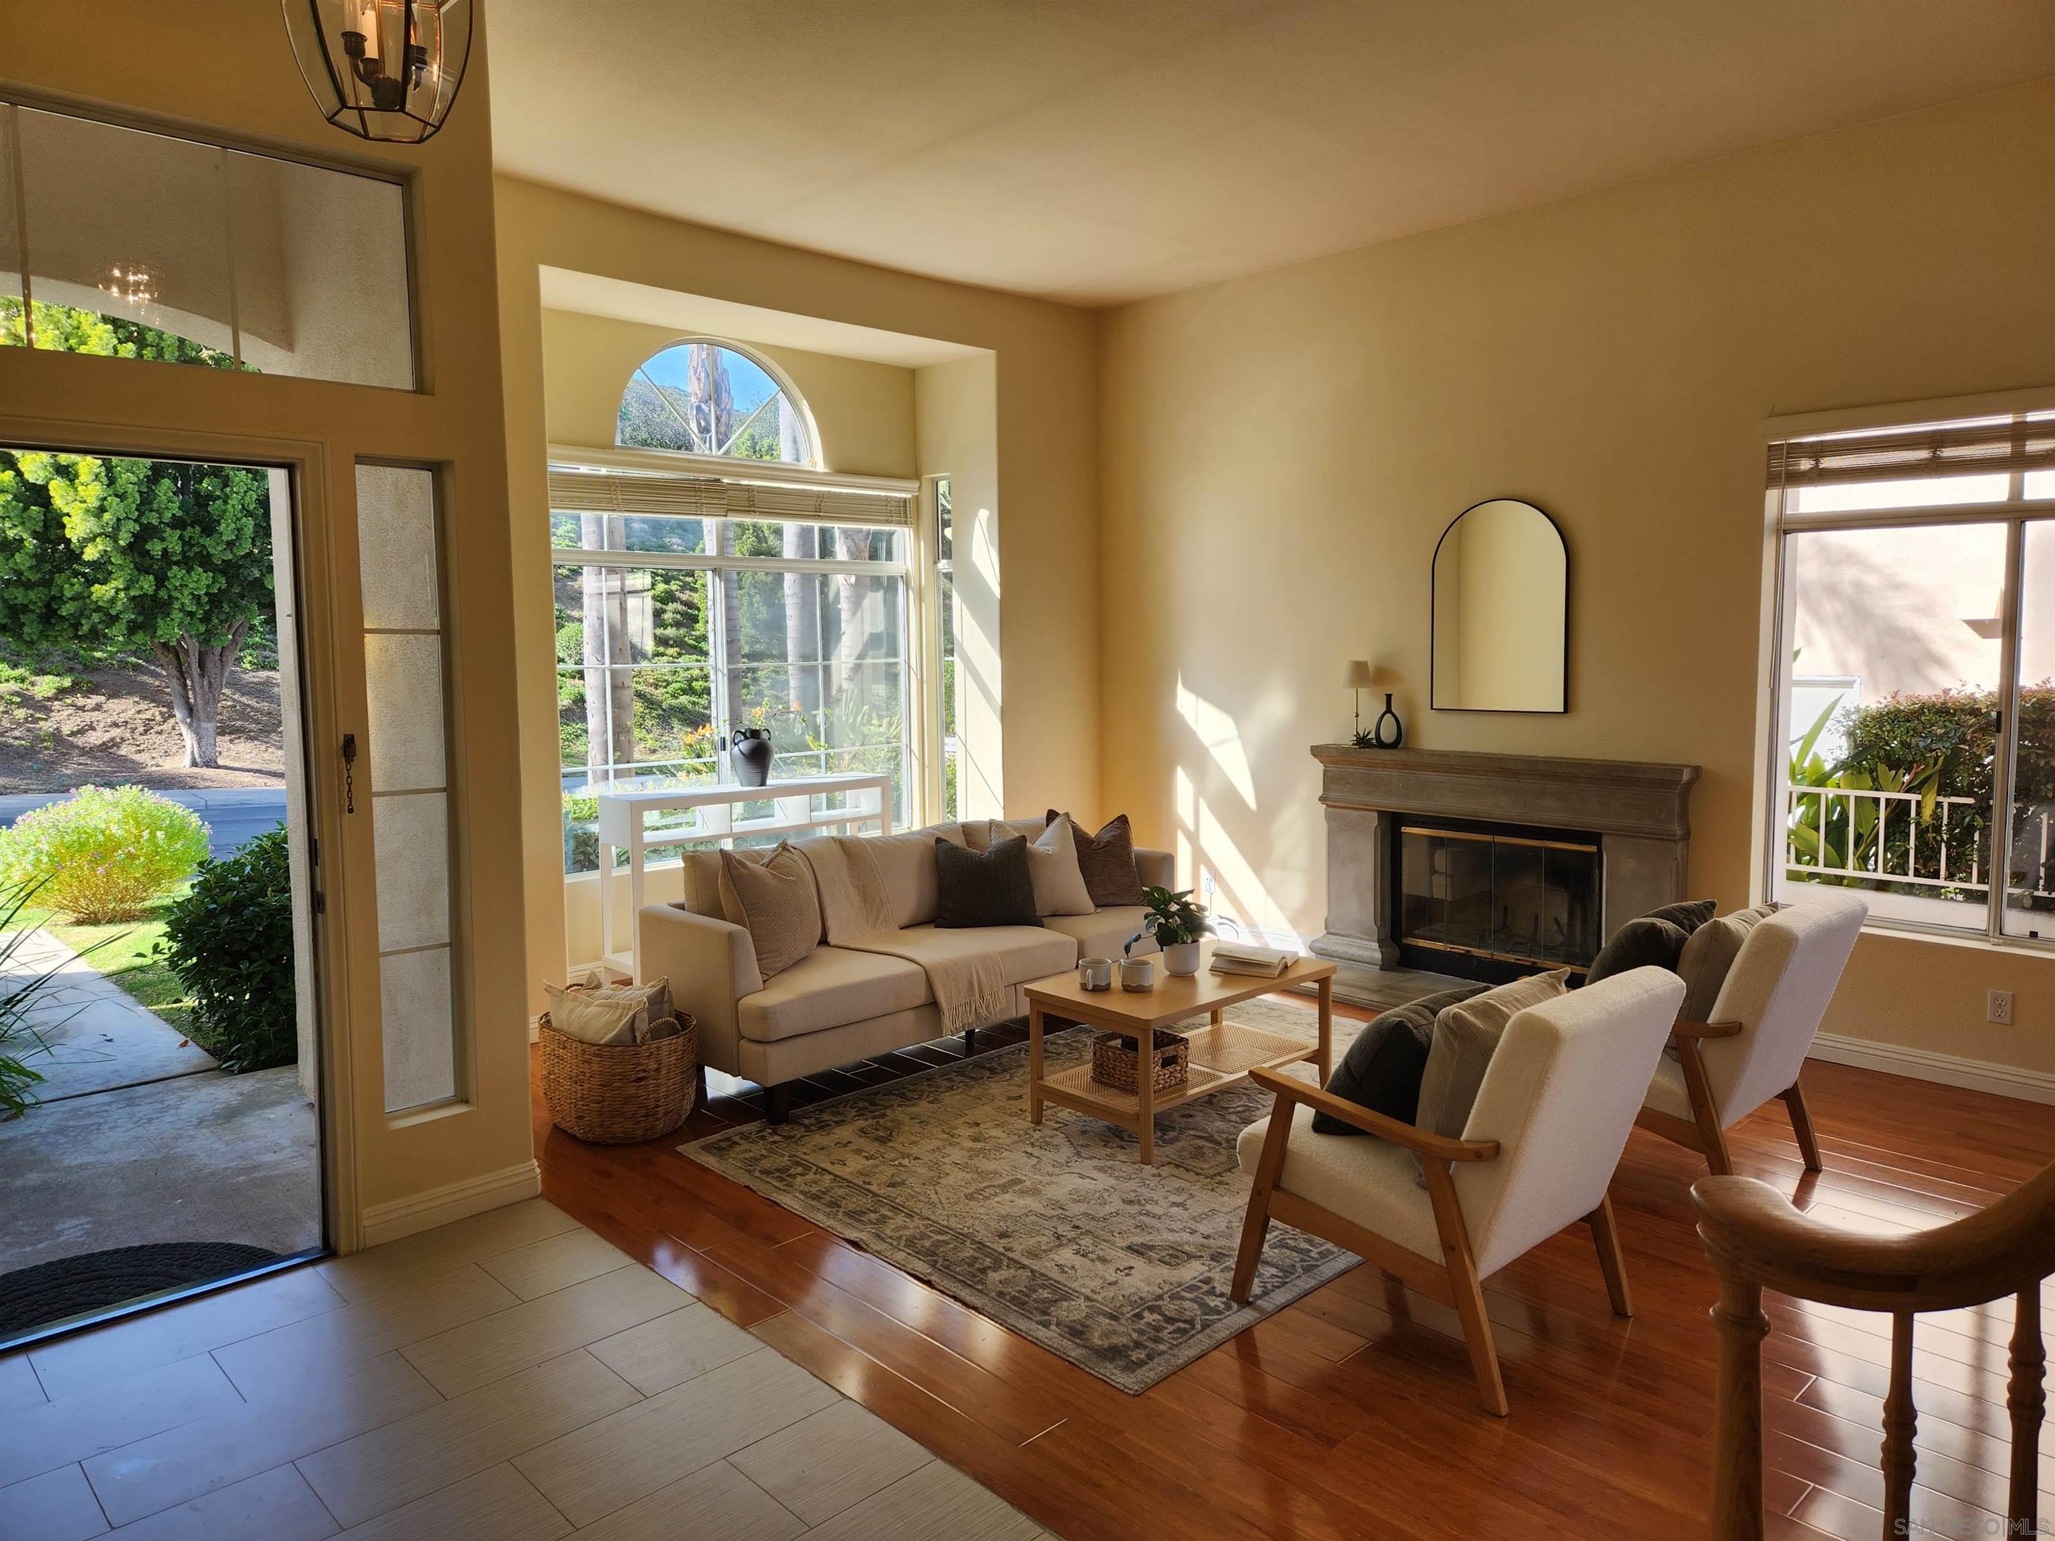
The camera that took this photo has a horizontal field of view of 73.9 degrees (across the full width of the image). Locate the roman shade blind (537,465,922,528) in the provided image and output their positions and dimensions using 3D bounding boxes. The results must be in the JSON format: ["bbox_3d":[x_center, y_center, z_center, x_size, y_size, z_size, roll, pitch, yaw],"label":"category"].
[{"bbox_3d":[-1.420,-1.312,6.653,2.220,0.195,0.080,-6,8,-44],"label":"roman shade blind"}]

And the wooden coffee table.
[{"bbox_3d":[0.535,0.928,4.680,0.975,0.457,0.570,-6,8,-43],"label":"wooden coffee table"}]

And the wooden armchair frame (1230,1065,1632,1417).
[{"bbox_3d":[0.961,0.991,3.242,0.630,0.590,0.730,-6,8,-44],"label":"wooden armchair frame"}]

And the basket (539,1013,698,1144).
[{"bbox_3d":[-1.350,0.995,4.537,0.510,0.360,0.510,0,6,0],"label":"basket"}]

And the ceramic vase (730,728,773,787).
[{"bbox_3d":[-1.339,-0.068,6.661,0.210,0.280,0.210,0,6,0],"label":"ceramic vase"}]

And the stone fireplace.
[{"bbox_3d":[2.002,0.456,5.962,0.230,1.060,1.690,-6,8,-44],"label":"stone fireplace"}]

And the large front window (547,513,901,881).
[{"bbox_3d":[-1.439,-0.473,6.779,2.240,1.770,0.100,-6,8,-44],"label":"large front window"}]

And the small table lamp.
[{"bbox_3d":[1.552,-0.310,6.435,0.150,0.412,0.150,-6,8,-44],"label":"small table lamp"}]

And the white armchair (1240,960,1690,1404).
[{"bbox_3d":[0.990,0.877,3.217,0.635,0.840,0.840,-6,8,-41],"label":"white armchair"}]

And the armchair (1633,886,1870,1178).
[{"bbox_3d":[1.933,0.782,4.069,0.635,0.840,0.840,-6,8,-41],"label":"armchair"}]

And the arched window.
[{"bbox_3d":[-1.512,-1.803,6.670,1.150,0.570,0.120,-6,8,-44],"label":"arched window"}]

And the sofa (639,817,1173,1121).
[{"bbox_3d":[-0.353,0.663,5.610,2.270,0.820,0.840,-6,8,-44],"label":"sofa"}]

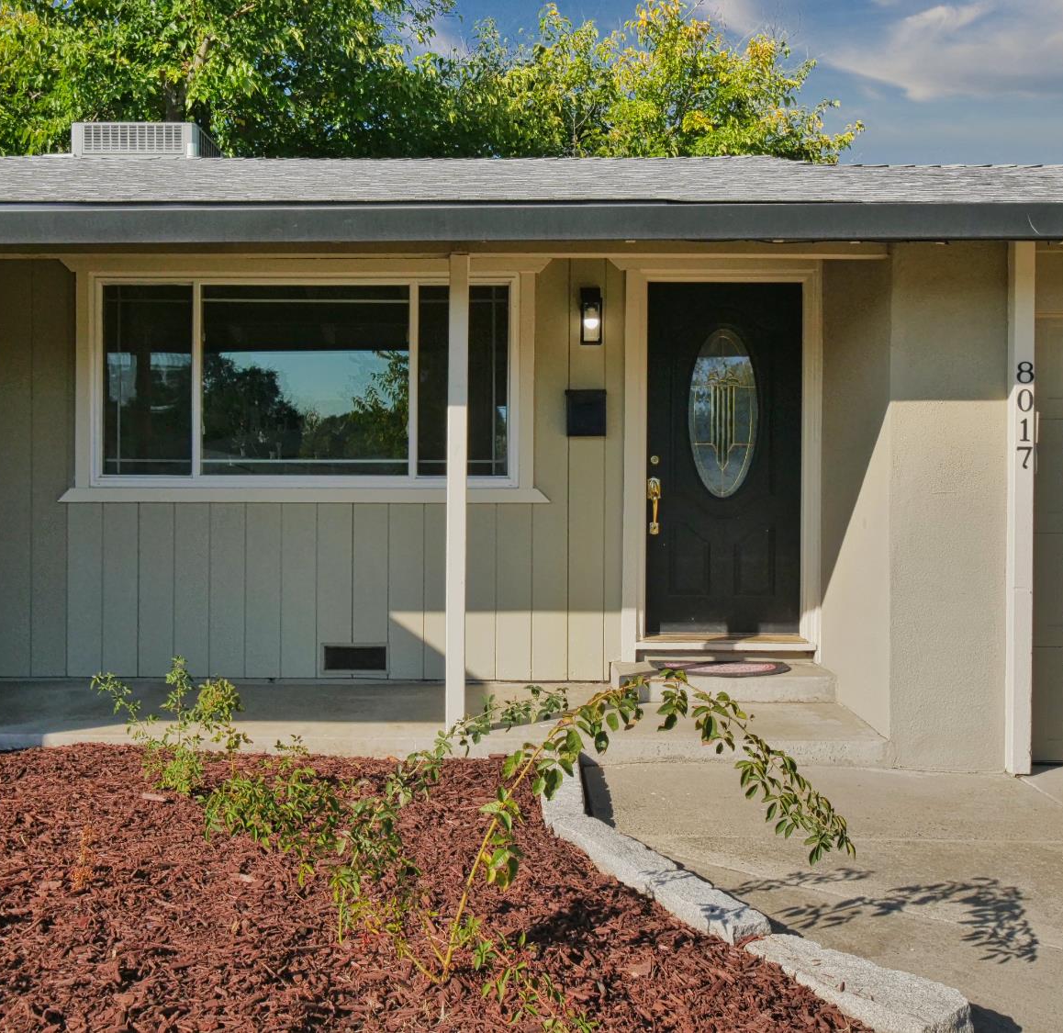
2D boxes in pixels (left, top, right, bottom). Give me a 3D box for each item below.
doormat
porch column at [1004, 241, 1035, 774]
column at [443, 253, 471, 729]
[{"bbox_3d":[1.057,0.834,6.115,0.780,0.012,0.490,0,1,1],"label":"doormat"},{"bbox_3d":[2.195,-0.043,4.994,0.089,2.380,0.089,0,1,1],"label":"porch column"},{"bbox_3d":[-0.345,-0.111,5.184,0.089,2.210,0.089,0,1,1],"label":"column"}]

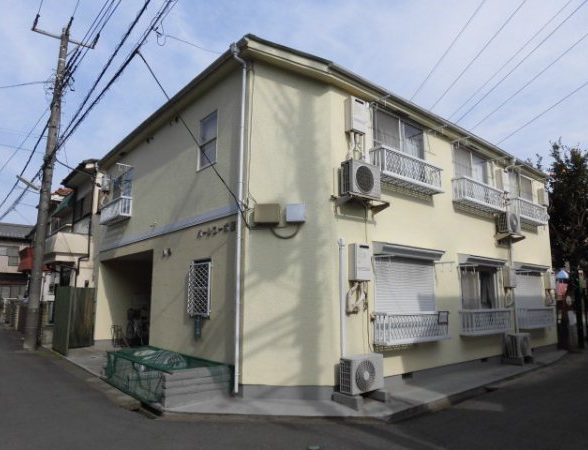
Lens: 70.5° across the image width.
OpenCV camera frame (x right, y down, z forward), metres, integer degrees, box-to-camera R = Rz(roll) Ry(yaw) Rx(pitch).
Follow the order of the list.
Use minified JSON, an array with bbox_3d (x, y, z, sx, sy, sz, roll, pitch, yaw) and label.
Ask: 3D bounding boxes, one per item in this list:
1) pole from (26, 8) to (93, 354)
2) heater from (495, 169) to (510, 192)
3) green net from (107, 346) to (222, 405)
[{"bbox_3d":[-8.026,-1.546,13.649,1.950,10.900,0.450,9,-13,-39],"label":"pole"},{"bbox_3d":[5.329,-1.107,10.655,0.370,0.566,0.166,9,-12,-40],"label":"heater"},{"bbox_3d":[-2.118,2.374,6.758,1.087,0.468,2.643,8,-12,-38],"label":"green net"}]

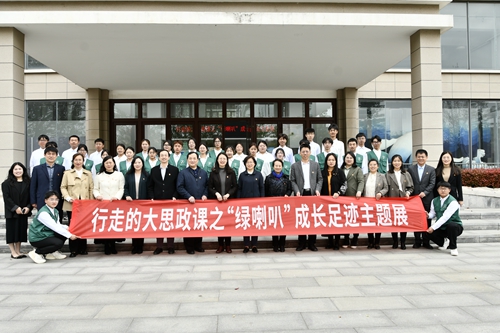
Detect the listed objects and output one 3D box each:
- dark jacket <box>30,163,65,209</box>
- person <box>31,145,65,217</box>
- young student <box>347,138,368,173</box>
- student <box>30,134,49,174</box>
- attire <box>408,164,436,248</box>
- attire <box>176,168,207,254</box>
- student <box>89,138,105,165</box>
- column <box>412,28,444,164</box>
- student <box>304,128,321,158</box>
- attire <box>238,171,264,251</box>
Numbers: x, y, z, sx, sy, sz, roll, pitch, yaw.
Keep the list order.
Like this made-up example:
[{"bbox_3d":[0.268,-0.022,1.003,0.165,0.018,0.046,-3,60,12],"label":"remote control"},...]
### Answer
[{"bbox_3d":[-3.383,0.325,6.273,0.530,0.800,0.290,-1,-1,-12],"label":"dark jacket"},{"bbox_3d":[-3.440,0.580,6.368,0.520,1.820,0.330,0,-1,-16],"label":"person"},{"bbox_3d":[2.081,0.317,7.391,0.480,1.740,0.300,-1,-1,4],"label":"young student"},{"bbox_3d":[-4.017,0.266,7.285,0.480,1.770,0.290,-1,-1,-12],"label":"student"},{"bbox_3d":[3.066,0.688,6.664,0.450,1.450,0.310,-1,-1,11],"label":"attire"},{"bbox_3d":[-0.989,0.730,6.447,0.540,1.460,0.330,-1,-1,-4],"label":"attire"},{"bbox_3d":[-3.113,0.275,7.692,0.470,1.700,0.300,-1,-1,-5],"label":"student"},{"bbox_3d":[4.555,-1.260,9.676,0.505,4.390,0.505,-1,-1,-3],"label":"column"},{"bbox_3d":[1.284,0.084,7.891,0.480,1.770,0.300,-1,-1,2],"label":"student"},{"bbox_3d":[0.017,0.728,6.348,0.430,1.388,0.290,-1,-1,-1],"label":"attire"}]

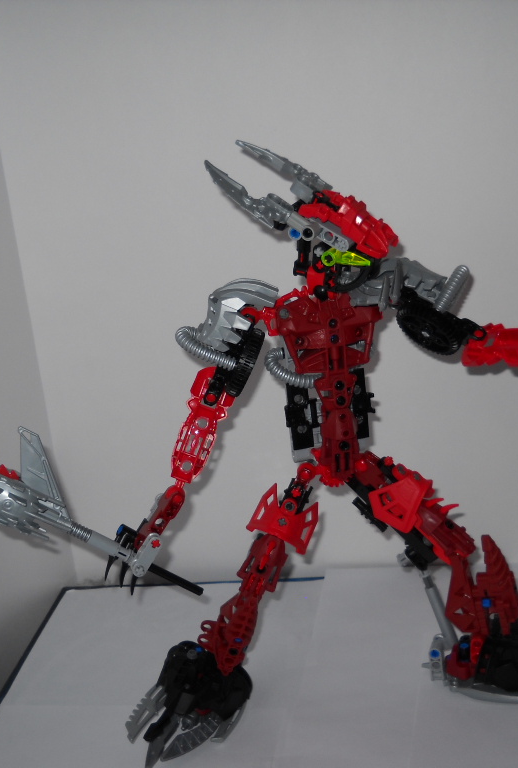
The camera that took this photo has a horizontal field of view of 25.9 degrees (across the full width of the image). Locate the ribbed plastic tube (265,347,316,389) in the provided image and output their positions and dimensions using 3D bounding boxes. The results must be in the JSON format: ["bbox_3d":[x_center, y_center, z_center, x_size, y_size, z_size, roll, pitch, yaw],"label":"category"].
[{"bbox_3d":[0.017,-0.009,0.580,0.029,0.020,0.027,-10,19,-9],"label":"ribbed plastic tube"}]

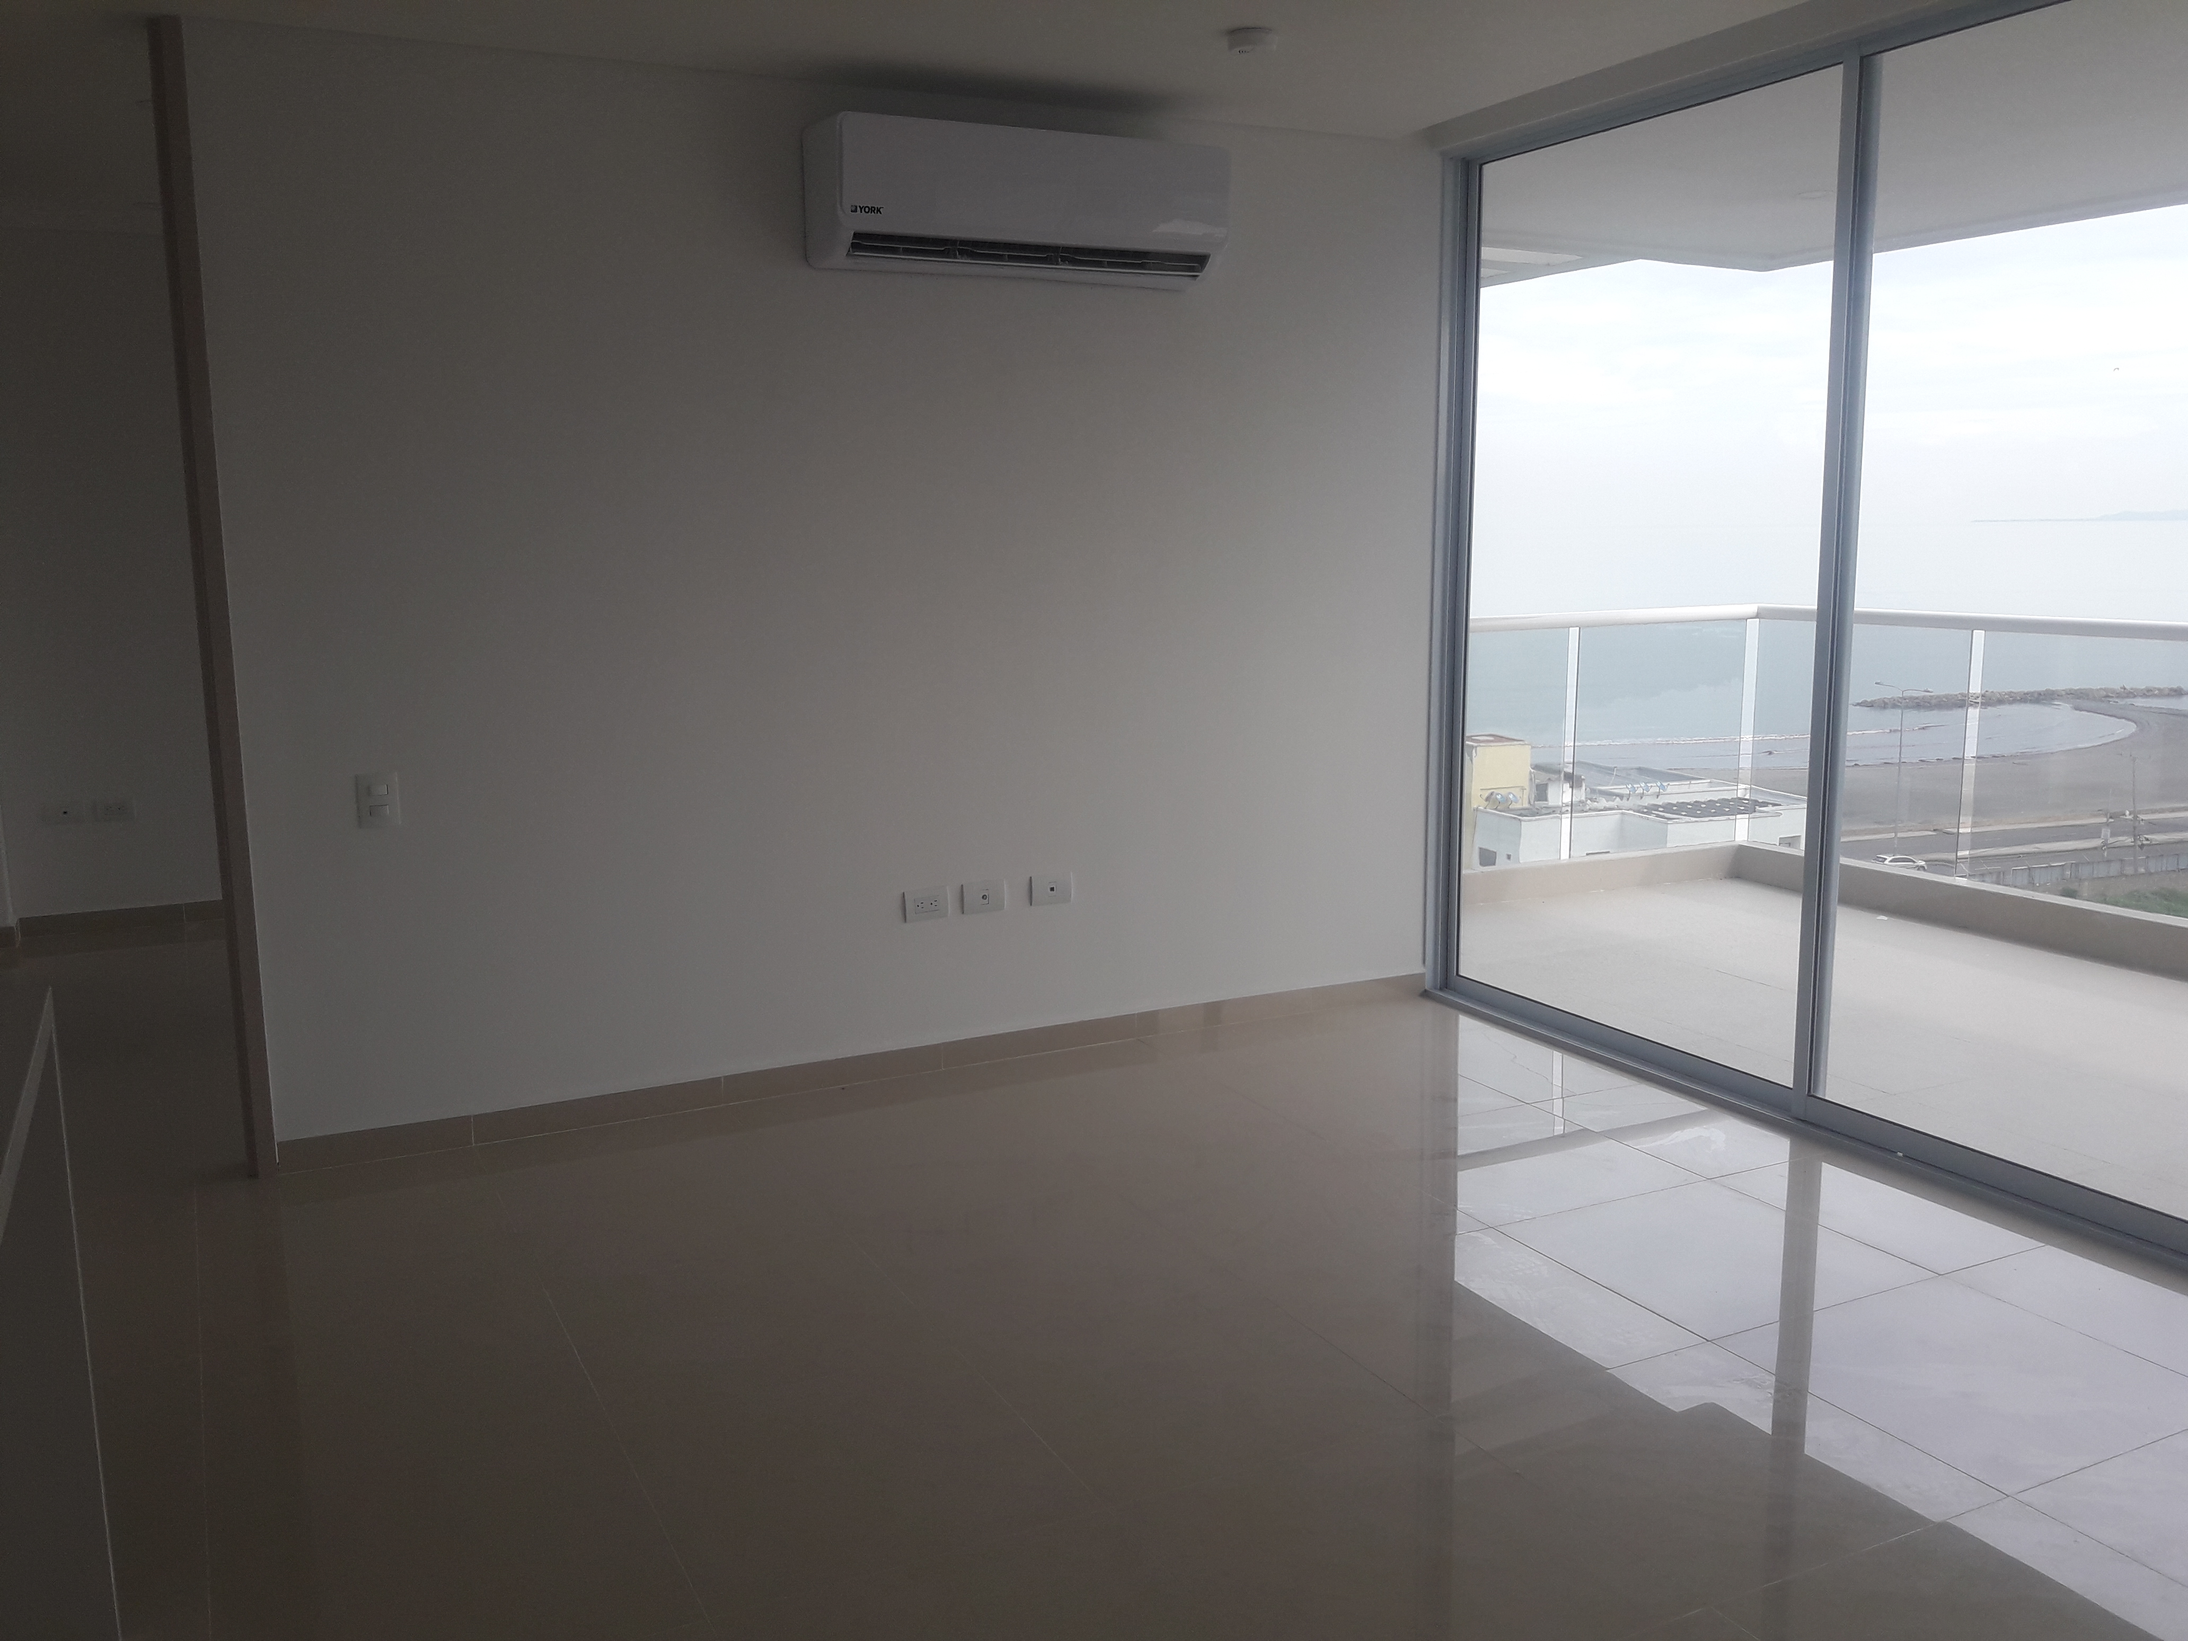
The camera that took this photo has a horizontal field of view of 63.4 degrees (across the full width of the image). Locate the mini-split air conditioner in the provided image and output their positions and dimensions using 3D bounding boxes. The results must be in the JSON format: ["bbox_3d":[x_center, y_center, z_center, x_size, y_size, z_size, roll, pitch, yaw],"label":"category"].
[{"bbox_3d":[-0.175,-1.548,4.462,1.079,0.332,0.228,-5,10,-26],"label":"mini-split air conditioner"}]

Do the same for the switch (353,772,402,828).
[{"bbox_3d":[-1.643,-0.045,4.066,0.090,0.125,0.012,-5,10,-26],"label":"switch"}]

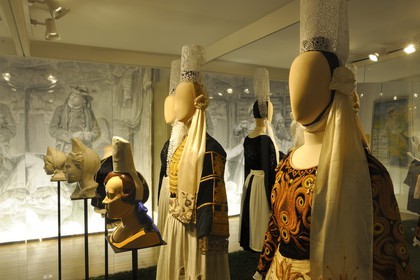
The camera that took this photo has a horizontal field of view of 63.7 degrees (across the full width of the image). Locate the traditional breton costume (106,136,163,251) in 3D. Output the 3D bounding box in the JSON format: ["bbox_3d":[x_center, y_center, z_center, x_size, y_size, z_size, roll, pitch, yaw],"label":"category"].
[{"bbox_3d":[-0.390,0.255,1.740,0.270,0.540,0.250,-1,2,-26],"label":"traditional breton costume"}]

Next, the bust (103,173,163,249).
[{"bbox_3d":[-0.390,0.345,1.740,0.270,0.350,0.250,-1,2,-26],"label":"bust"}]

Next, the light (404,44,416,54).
[{"bbox_3d":[2.400,-1.083,4.050,0.130,0.120,0.130,1,2,27],"label":"light"}]

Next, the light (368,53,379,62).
[{"bbox_3d":[2.175,-1.097,4.500,0.130,0.120,0.130,1,2,27],"label":"light"}]

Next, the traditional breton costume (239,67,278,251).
[{"bbox_3d":[0.505,0.209,3.450,0.430,1.850,0.400,2,3,41],"label":"traditional breton costume"}]

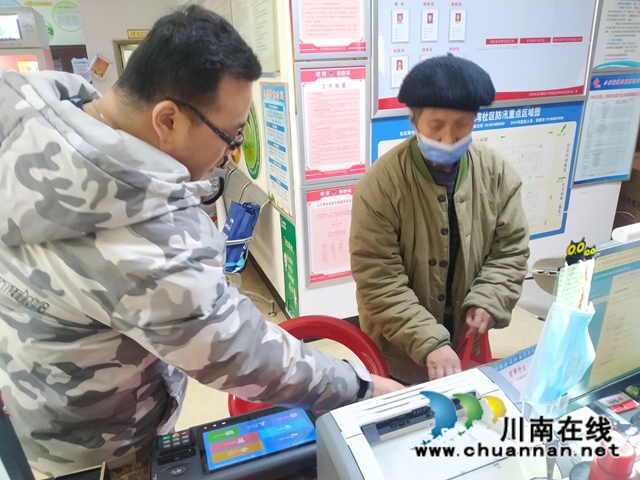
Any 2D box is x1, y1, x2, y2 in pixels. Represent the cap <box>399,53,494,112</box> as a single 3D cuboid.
[{"bbox_3d":[0.331,-0.406,1.160,0.250,0.135,0.265,0,35,7],"label":"cap"}]

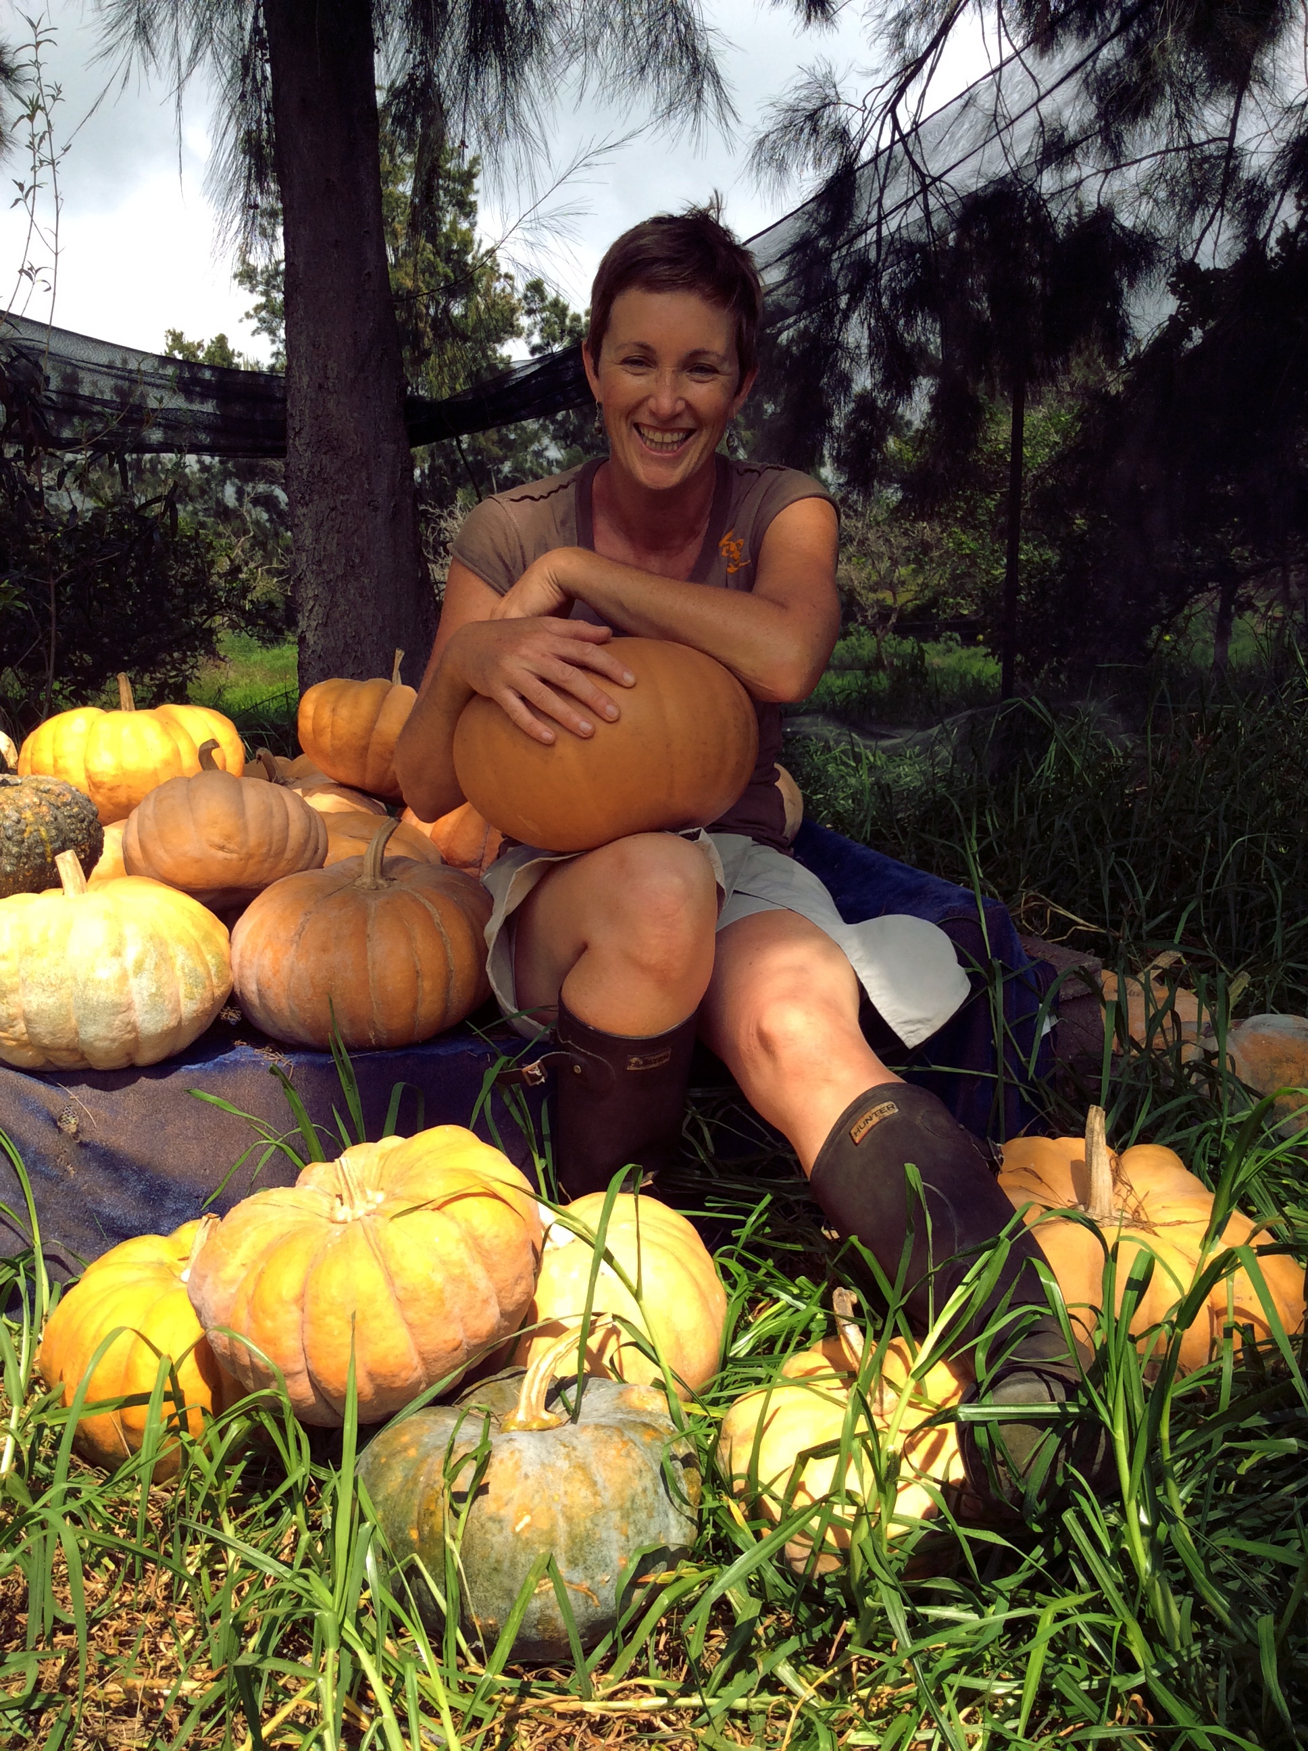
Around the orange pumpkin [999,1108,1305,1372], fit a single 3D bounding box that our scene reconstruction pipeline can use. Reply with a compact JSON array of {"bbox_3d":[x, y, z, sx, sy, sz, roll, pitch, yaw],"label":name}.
[{"bbox_3d":[0.431,0.330,1.585,0.355,0.265,0.355,-3,18,1],"label":"orange pumpkin"}]

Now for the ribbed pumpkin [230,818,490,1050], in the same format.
[{"bbox_3d":[-0.313,0.051,1.787,0.276,0.245,0.276,3,15,-1],"label":"ribbed pumpkin"}]

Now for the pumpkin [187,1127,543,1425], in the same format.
[{"bbox_3d":[-0.247,0.340,1.426,0.300,0.225,0.300,-8,26,2],"label":"pumpkin"}]

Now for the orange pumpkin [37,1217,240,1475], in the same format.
[{"bbox_3d":[-0.405,0.388,1.402,0.222,0.225,0.222,6,12,-1],"label":"orange pumpkin"}]

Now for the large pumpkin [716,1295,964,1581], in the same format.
[{"bbox_3d":[0.155,0.415,1.278,0.203,0.225,0.203,6,28,-1],"label":"large pumpkin"}]

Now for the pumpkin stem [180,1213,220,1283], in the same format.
[{"bbox_3d":[-0.377,0.309,1.385,0.026,0.064,0.026,20,12,-4],"label":"pumpkin stem"}]

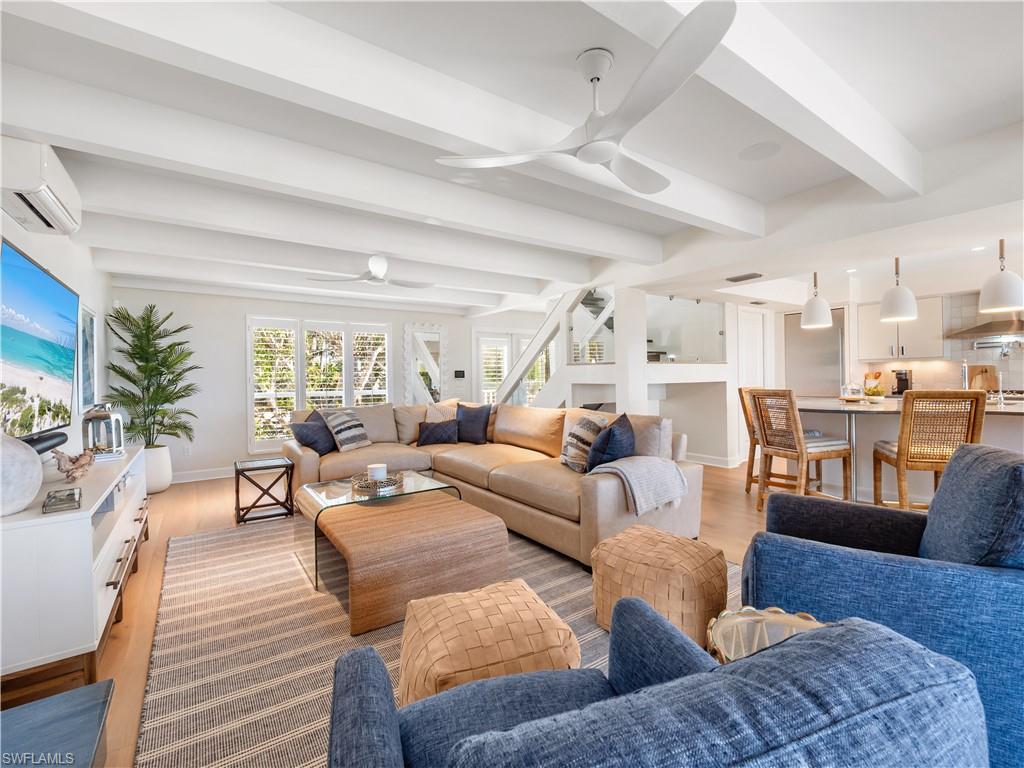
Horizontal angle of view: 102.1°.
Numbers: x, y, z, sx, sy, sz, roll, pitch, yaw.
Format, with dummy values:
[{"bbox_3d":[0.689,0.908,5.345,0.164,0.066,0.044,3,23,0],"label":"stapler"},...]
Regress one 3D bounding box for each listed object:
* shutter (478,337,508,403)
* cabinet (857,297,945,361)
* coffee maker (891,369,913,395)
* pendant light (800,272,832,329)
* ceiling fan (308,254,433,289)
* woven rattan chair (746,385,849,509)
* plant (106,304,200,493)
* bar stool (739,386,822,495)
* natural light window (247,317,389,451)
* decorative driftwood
[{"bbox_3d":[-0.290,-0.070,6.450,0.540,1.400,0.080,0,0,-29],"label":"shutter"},{"bbox_3d":[5.330,-0.730,5.680,0.330,0.800,0.860,0,0,-36],"label":"cabinet"},{"bbox_3d":[5.220,-0.030,5.550,0.250,0.330,0.180,0,0,3],"label":"coffee maker"},{"bbox_3d":[3.170,-0.880,4.320,0.280,0.580,0.280,0,0,-36],"label":"pendant light"},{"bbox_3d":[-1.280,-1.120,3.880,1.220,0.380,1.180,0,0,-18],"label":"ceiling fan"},{"bbox_3d":[2.460,0.590,3.570,0.580,1.050,0.470,0,0,-23],"label":"woven rattan chair"},{"bbox_3d":[-3.700,0.145,4.300,0.800,1.940,0.780,0,0,-27],"label":"plant"},{"bbox_3d":[2.780,0.590,4.270,0.580,1.050,0.470,0,0,-36],"label":"bar stool"},{"bbox_3d":[-2.430,0.000,5.370,1.700,1.670,0.090,0,0,-29],"label":"natural light window"},{"bbox_3d":[-2.030,0.375,1.920,0.130,0.140,0.210,0,0,-36],"label":"decorative driftwood"}]

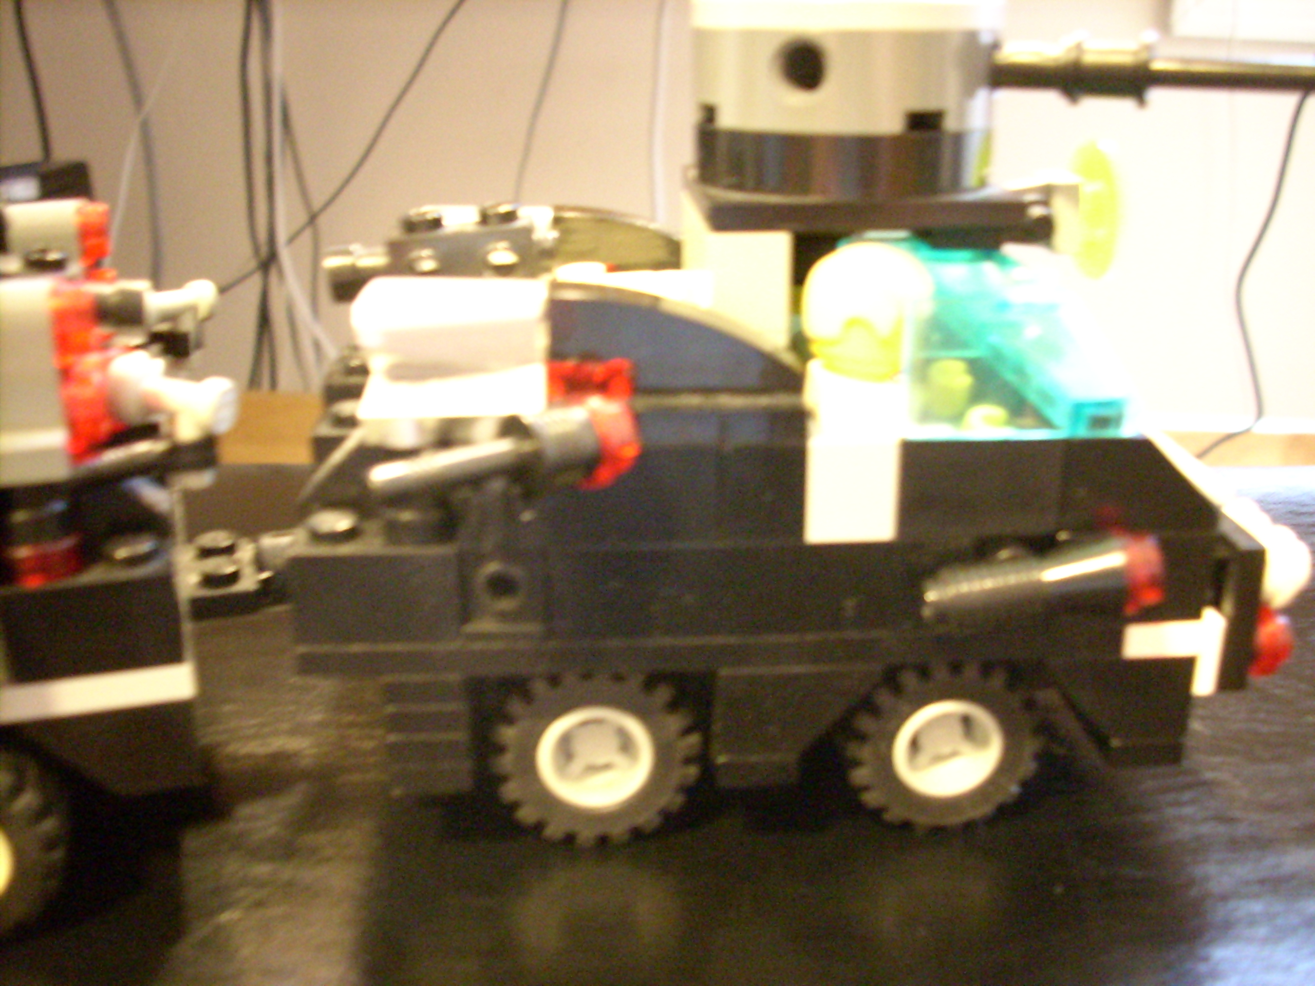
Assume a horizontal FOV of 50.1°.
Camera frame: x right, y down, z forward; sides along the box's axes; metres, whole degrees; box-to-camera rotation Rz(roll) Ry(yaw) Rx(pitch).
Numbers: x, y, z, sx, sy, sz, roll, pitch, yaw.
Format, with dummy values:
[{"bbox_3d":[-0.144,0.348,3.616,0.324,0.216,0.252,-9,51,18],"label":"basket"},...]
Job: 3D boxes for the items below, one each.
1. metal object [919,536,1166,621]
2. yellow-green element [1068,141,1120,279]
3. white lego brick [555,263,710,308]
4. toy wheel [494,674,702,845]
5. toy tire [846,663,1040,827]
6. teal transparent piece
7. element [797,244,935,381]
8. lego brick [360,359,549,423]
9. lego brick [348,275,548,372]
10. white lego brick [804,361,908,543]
[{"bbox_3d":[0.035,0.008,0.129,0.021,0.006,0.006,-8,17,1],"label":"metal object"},{"bbox_3d":[0.049,-0.032,0.159,0.004,0.016,0.016,-1,17,-1],"label":"yellow-green element"},{"bbox_3d":[-0.003,-0.017,0.139,0.016,0.008,0.012,-1,17,-1],"label":"white lego brick"},{"bbox_3d":[-0.006,0.025,0.147,0.021,0.021,0.011,-1,17,-1],"label":"toy wheel"},{"bbox_3d":[0.030,0.023,0.148,0.020,0.020,0.011,-1,17,-1],"label":"toy tire"},{"bbox_3d":[0.033,-0.016,0.143,0.023,0.014,0.032,-1,17,-1],"label":"teal transparent piece"},{"bbox_3d":[0.021,-0.018,0.140,0.013,0.013,0.012,-1,17,-1],"label":"element"},{"bbox_3d":[-0.019,-0.011,0.133,0.017,0.004,0.013,-1,17,-1],"label":"lego brick"},{"bbox_3d":[-0.019,-0.015,0.132,0.017,0.008,0.015,-1,17,-1],"label":"lego brick"},{"bbox_3d":[0.018,-0.005,0.133,0.009,0.017,0.008,-1,17,-1],"label":"white lego brick"}]

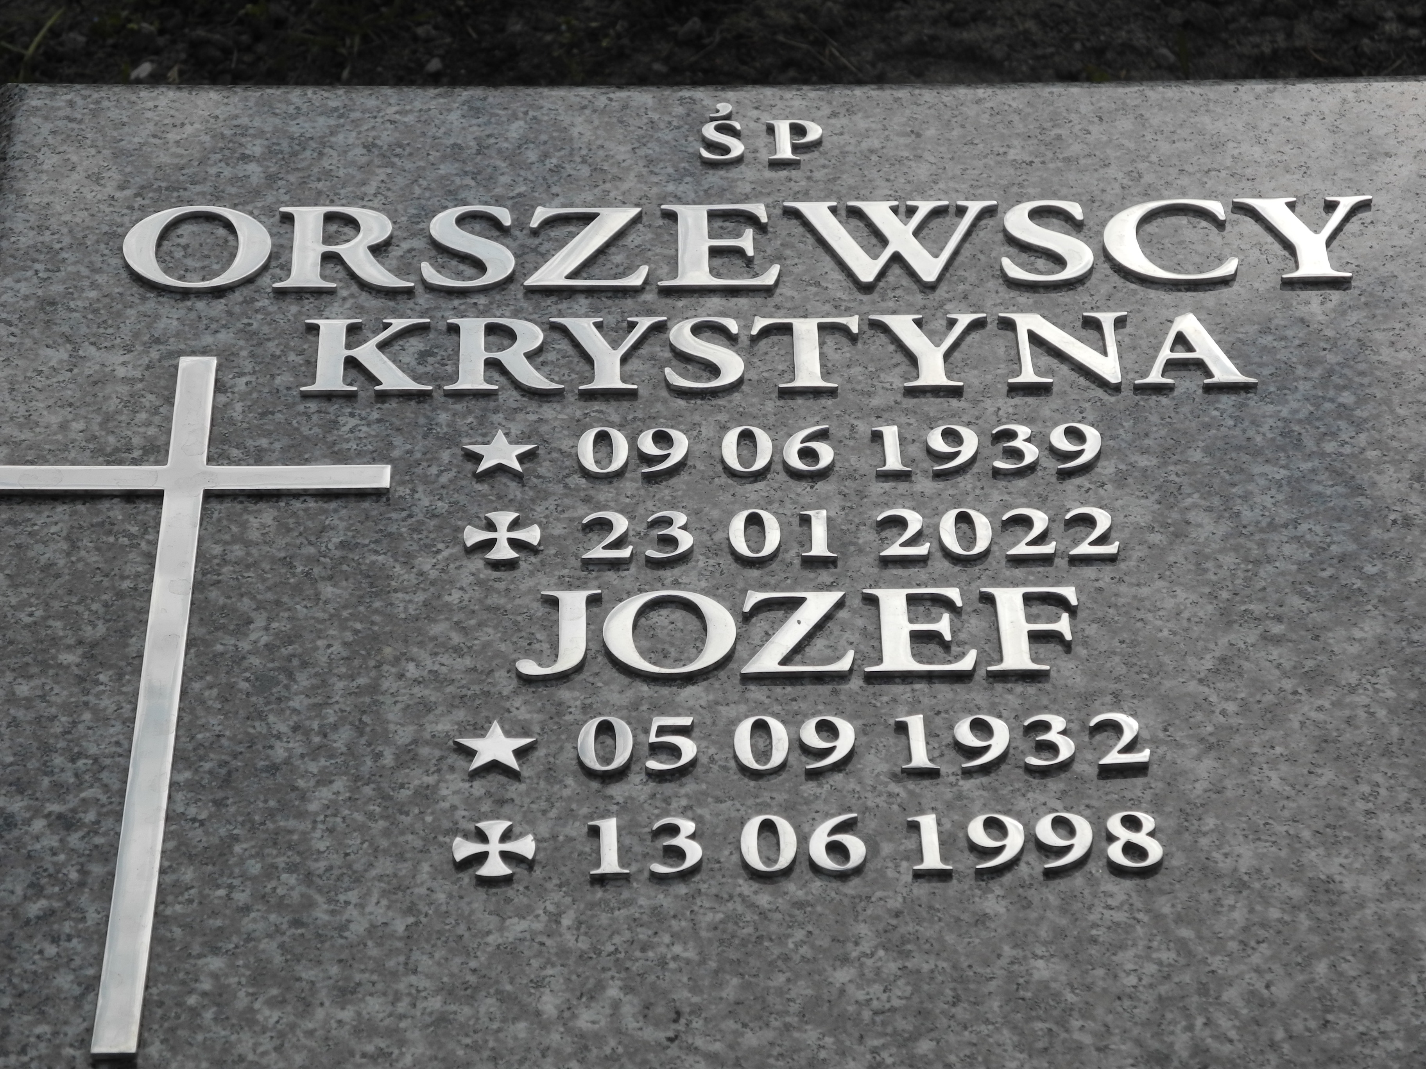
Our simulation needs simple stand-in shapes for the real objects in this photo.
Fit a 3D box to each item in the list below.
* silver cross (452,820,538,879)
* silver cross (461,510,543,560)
[{"bbox_3d":[-0.080,0.116,1.795,0.030,0.003,0.030,0,39,0],"label":"silver cross"},{"bbox_3d":[-0.083,0.001,1.938,0.030,0.003,0.030,0,39,0],"label":"silver cross"}]

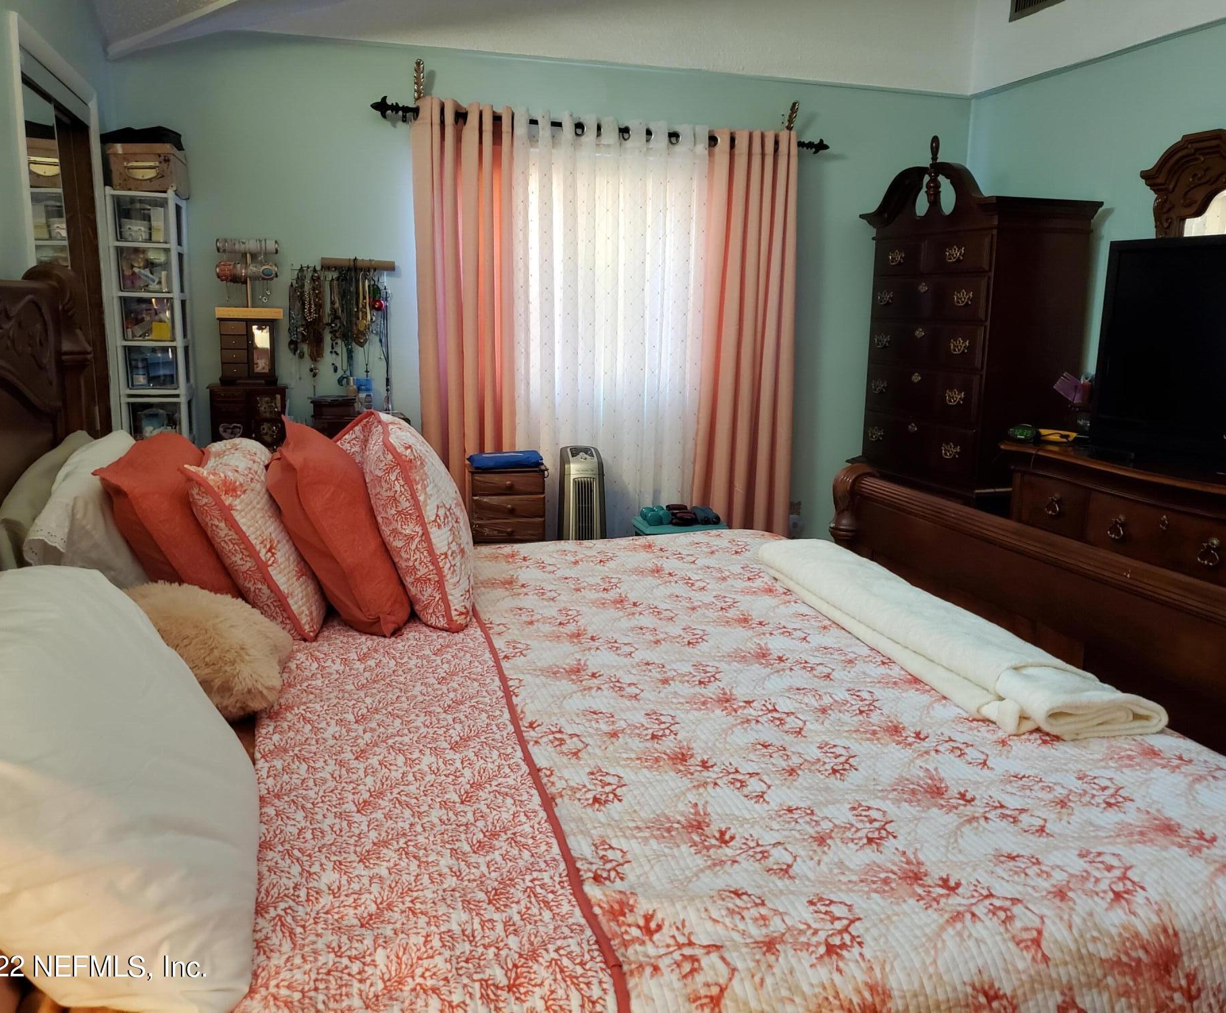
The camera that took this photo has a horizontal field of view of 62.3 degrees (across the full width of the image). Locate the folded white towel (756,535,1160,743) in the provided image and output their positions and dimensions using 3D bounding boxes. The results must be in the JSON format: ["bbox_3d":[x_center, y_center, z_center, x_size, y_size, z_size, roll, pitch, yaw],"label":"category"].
[{"bbox_3d":[0.659,0.242,2.355,0.300,0.080,1.280,-1,11,-13],"label":"folded white towel"}]

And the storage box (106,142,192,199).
[{"bbox_3d":[-1.736,-1.243,3.768,0.215,0.160,0.340,-2,12,-16],"label":"storage box"}]

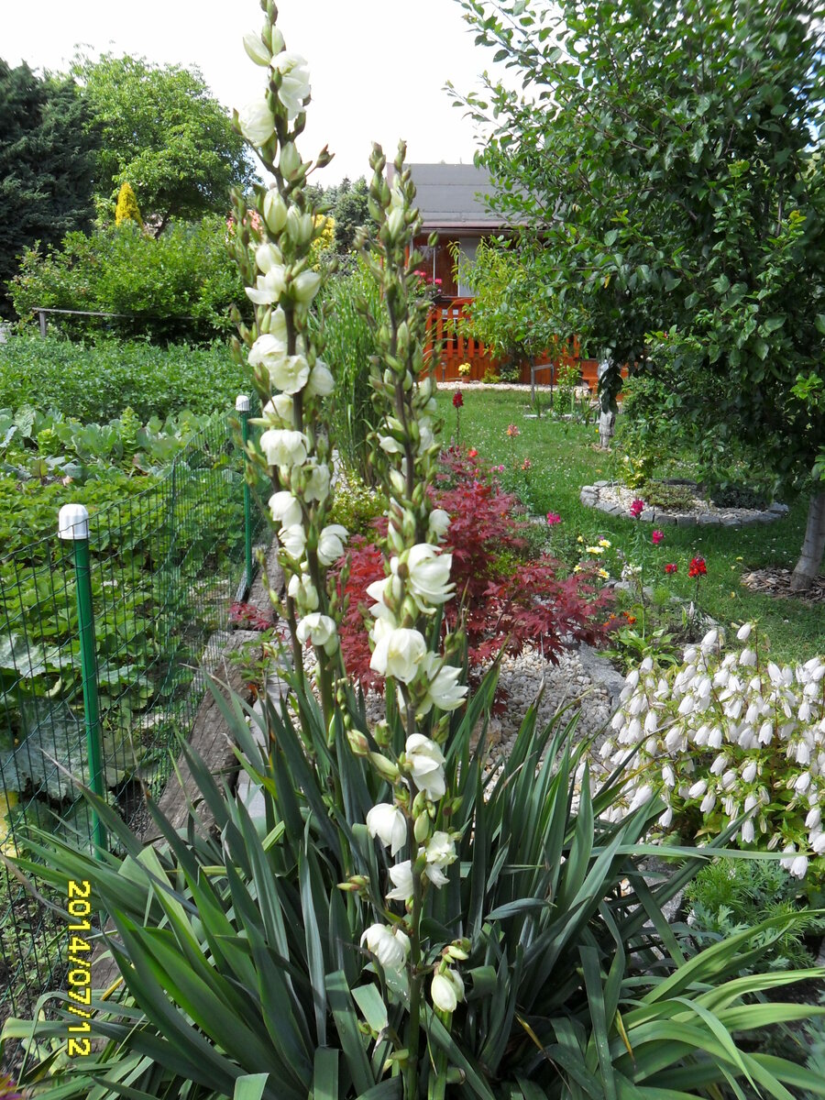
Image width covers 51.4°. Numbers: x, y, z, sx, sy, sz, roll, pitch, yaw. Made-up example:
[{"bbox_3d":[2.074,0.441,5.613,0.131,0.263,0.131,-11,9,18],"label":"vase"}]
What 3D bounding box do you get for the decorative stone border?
[{"bbox_3d":[1.810,-0.325,5.770,1.360,0.120,1.020,5,16,17],"label":"decorative stone border"}]

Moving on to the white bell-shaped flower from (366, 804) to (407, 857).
[{"bbox_3d":[-0.036,0.392,1.200,0.058,0.066,0.058,0,11,-2],"label":"white bell-shaped flower"}]

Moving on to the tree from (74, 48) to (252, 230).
[{"bbox_3d":[-5.900,-7.934,19.851,4.600,6.600,4.500,-3,11,-15],"label":"tree"}]

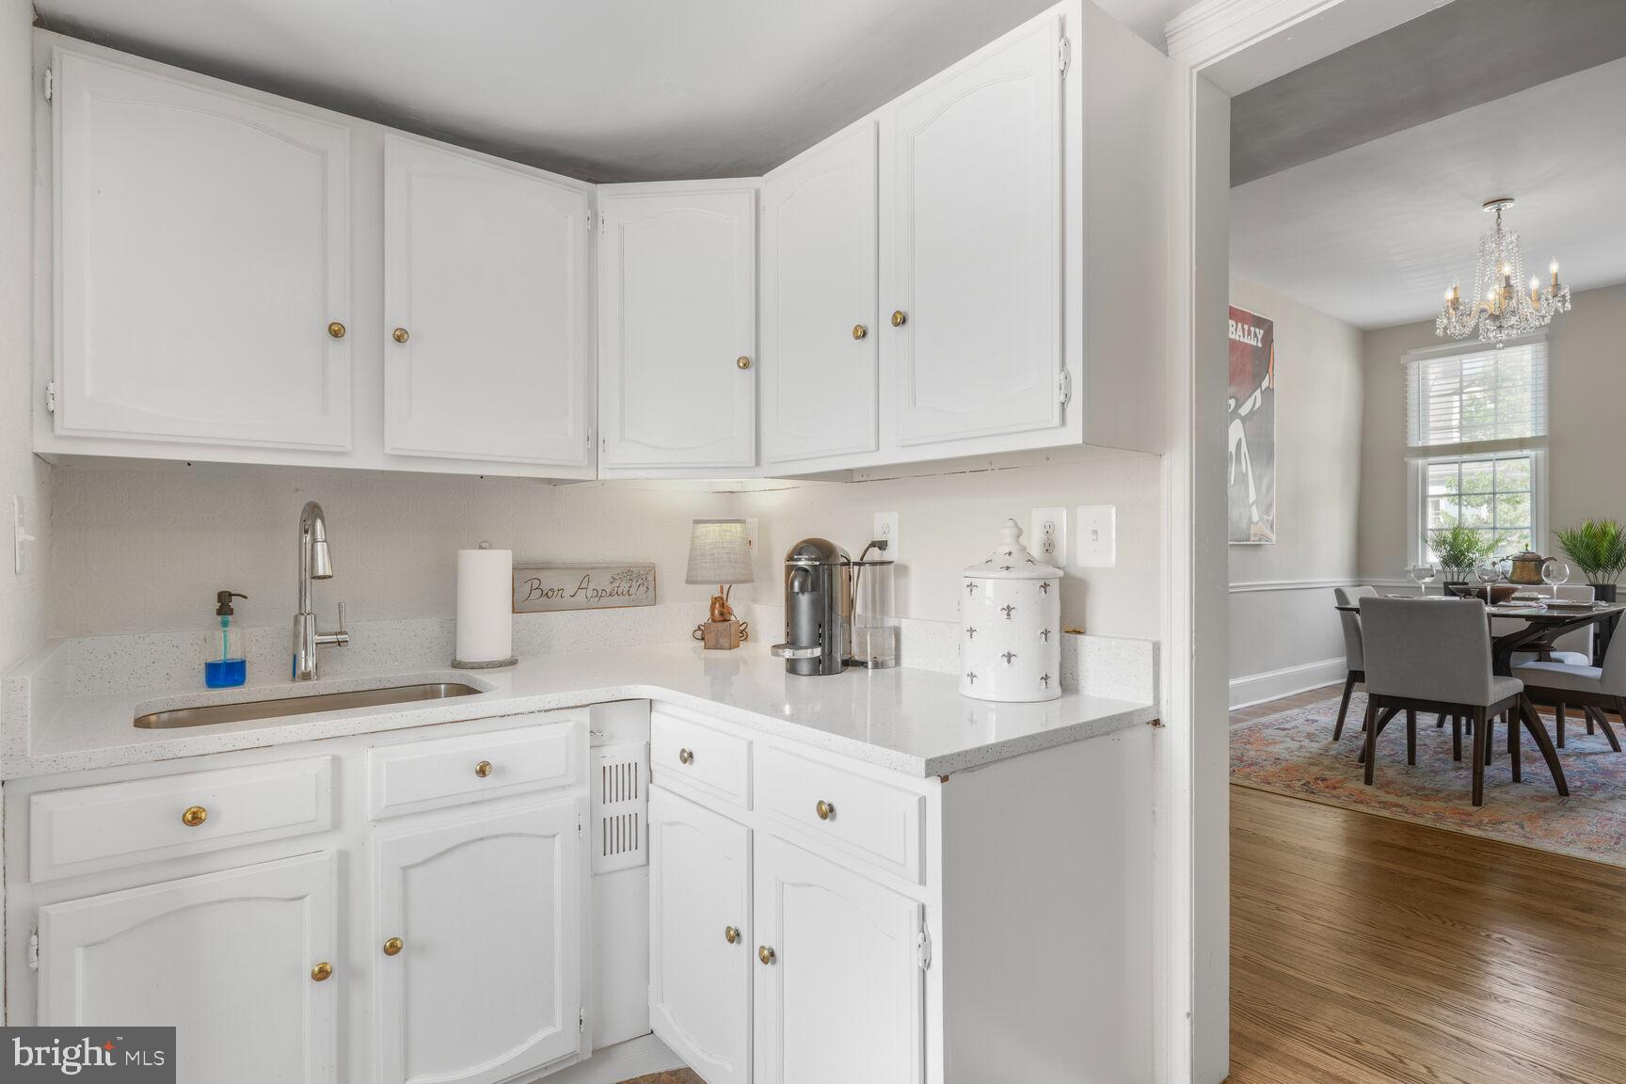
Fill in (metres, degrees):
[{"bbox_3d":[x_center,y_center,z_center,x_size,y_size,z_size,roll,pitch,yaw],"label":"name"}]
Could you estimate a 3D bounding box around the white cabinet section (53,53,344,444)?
[{"bbox_3d":[-1.251,-0.537,1.780,0.478,0.690,0.250,0,0,-39],"label":"white cabinet section"}]

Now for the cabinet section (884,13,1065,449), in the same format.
[{"bbox_3d":[0.385,-0.548,1.694,0.250,0.703,0.433,0,0,-39],"label":"cabinet section"}]

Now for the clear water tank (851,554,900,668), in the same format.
[{"bbox_3d":[0.151,0.176,2.100,0.112,0.256,0.112,0,0,0],"label":"clear water tank"}]

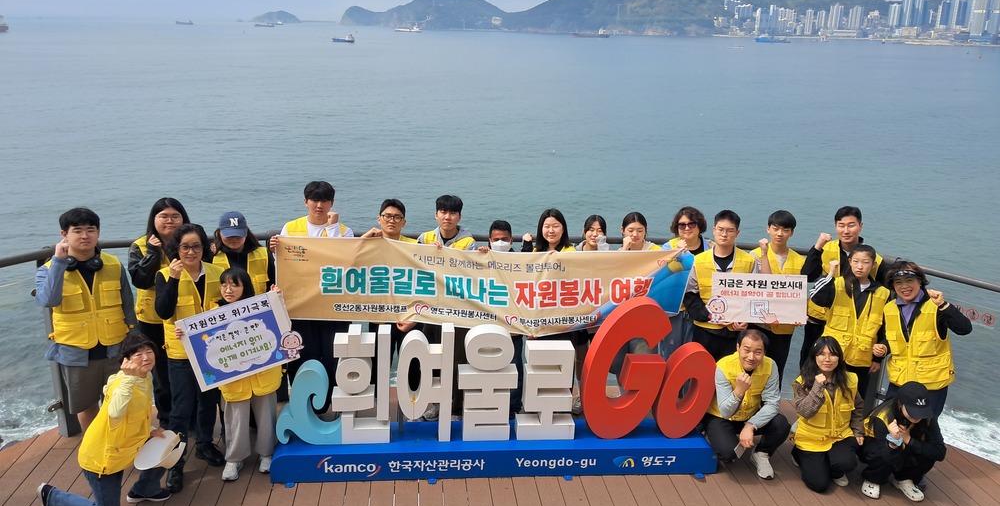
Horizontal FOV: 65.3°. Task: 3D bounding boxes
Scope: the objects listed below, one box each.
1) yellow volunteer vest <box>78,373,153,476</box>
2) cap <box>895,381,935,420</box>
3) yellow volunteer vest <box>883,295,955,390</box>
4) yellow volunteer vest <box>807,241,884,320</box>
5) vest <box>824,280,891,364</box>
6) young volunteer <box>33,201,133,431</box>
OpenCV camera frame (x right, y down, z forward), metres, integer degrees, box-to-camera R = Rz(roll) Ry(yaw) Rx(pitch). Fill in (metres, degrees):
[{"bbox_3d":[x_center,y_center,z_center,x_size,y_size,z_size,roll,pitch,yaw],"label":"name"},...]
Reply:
[{"bbox_3d":[-2.145,0.949,4.340,0.320,0.550,0.430,22,23,19],"label":"yellow volunteer vest"},{"bbox_3d":[2.634,0.936,4.950,0.180,0.150,0.260,-1,44,-4],"label":"cap"},{"bbox_3d":[2.755,0.581,5.116,0.430,0.580,0.280,15,22,40],"label":"yellow volunteer vest"},{"bbox_3d":[2.440,0.191,5.471,0.460,0.580,0.270,7,18,21],"label":"yellow volunteer vest"},{"bbox_3d":[2.361,0.444,5.181,0.410,0.580,0.270,7,18,19],"label":"vest"},{"bbox_3d":[-2.488,0.547,4.691,0.570,1.690,0.400,-10,19,-31],"label":"young volunteer"}]

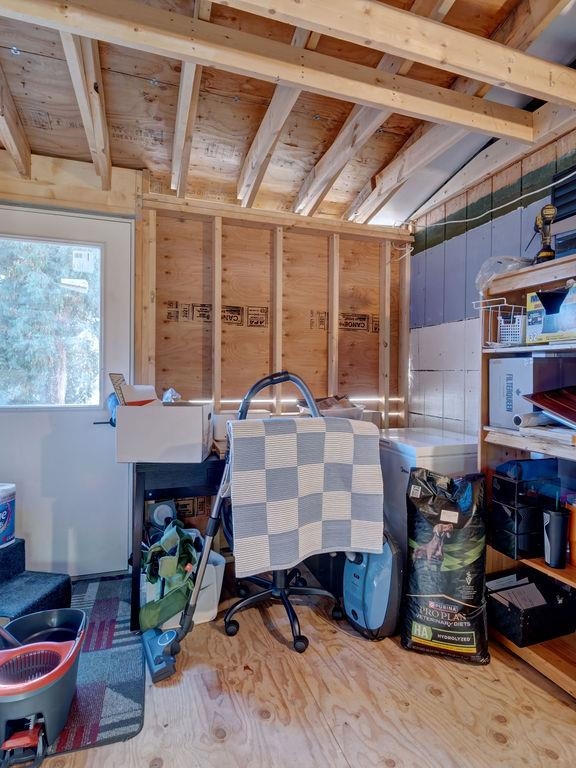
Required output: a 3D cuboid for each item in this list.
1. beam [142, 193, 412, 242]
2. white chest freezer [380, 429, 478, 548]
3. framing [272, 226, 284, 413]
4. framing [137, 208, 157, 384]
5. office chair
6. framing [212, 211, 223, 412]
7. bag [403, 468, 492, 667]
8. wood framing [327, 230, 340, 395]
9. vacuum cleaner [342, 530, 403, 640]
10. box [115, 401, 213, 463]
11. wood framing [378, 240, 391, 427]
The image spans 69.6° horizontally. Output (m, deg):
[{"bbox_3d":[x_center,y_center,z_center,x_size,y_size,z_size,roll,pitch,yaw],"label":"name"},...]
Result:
[{"bbox_3d":[0.018,-1.092,2.808,1.886,0.076,0.089,0,1,-18],"label":"beam"},{"bbox_3d":[0.769,0.729,2.403,0.542,0.850,0.657,0,1,-19],"label":"white chest freezer"},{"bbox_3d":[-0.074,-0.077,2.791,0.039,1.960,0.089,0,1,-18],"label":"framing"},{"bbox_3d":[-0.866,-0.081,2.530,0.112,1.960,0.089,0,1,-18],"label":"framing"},{"bbox_3d":[0.000,0.591,2.000,0.630,1.120,0.620,0,1,-24],"label":"office chair"},{"bbox_3d":[-0.448,0.035,2.638,0.038,2.130,0.089,0,1,-19],"label":"framing"},{"bbox_3d":[0.685,0.770,1.812,0.340,0.765,0.150,1,1,16],"label":"bag"},{"bbox_3d":[0.321,0.040,2.884,0.038,2.130,0.089,0,1,-19],"label":"wood framing"},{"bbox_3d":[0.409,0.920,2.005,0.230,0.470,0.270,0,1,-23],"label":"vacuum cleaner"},{"bbox_3d":[-0.629,0.247,2.182,0.410,0.272,0.320,1,1,-1],"label":"box"},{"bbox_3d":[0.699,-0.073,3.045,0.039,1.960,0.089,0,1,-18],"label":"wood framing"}]

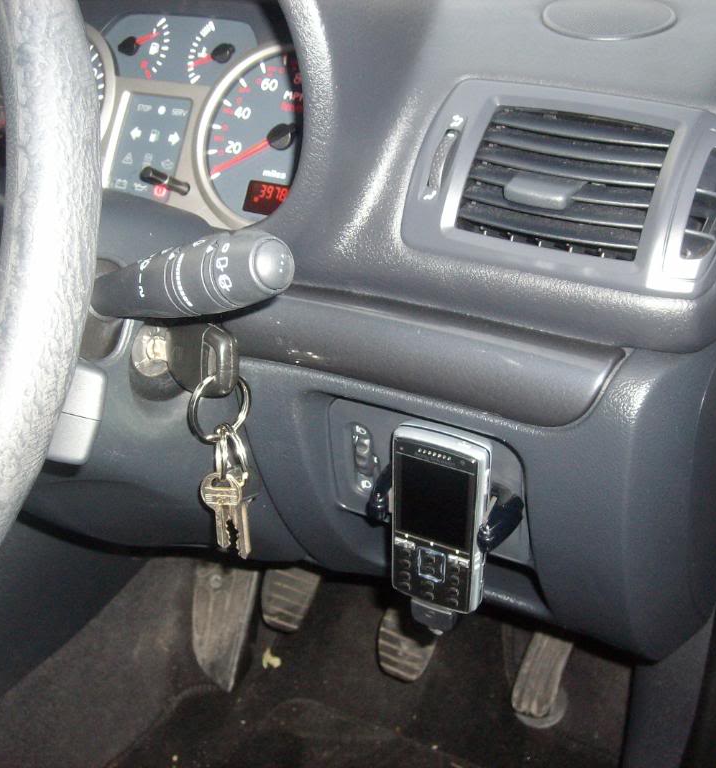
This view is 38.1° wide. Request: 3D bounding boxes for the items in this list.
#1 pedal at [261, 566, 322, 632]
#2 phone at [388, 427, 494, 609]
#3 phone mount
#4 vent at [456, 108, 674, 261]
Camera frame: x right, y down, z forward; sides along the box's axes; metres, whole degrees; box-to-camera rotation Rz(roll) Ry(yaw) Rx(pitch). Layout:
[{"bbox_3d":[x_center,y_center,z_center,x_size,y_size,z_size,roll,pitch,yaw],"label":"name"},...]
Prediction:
[{"bbox_3d":[-0.064,0.204,1.006,0.054,0.068,0.026,12,1,16],"label":"pedal"},{"bbox_3d":[0.044,0.071,0.558,0.048,0.102,0.017,15,31,26],"label":"phone"},{"bbox_3d":[0.051,0.091,0.592,0.075,0.090,0.056,15,31,26],"label":"phone mount"},{"bbox_3d":[0.114,-0.107,0.573,0.100,0.075,0.030,13,-11,16],"label":"vent"}]

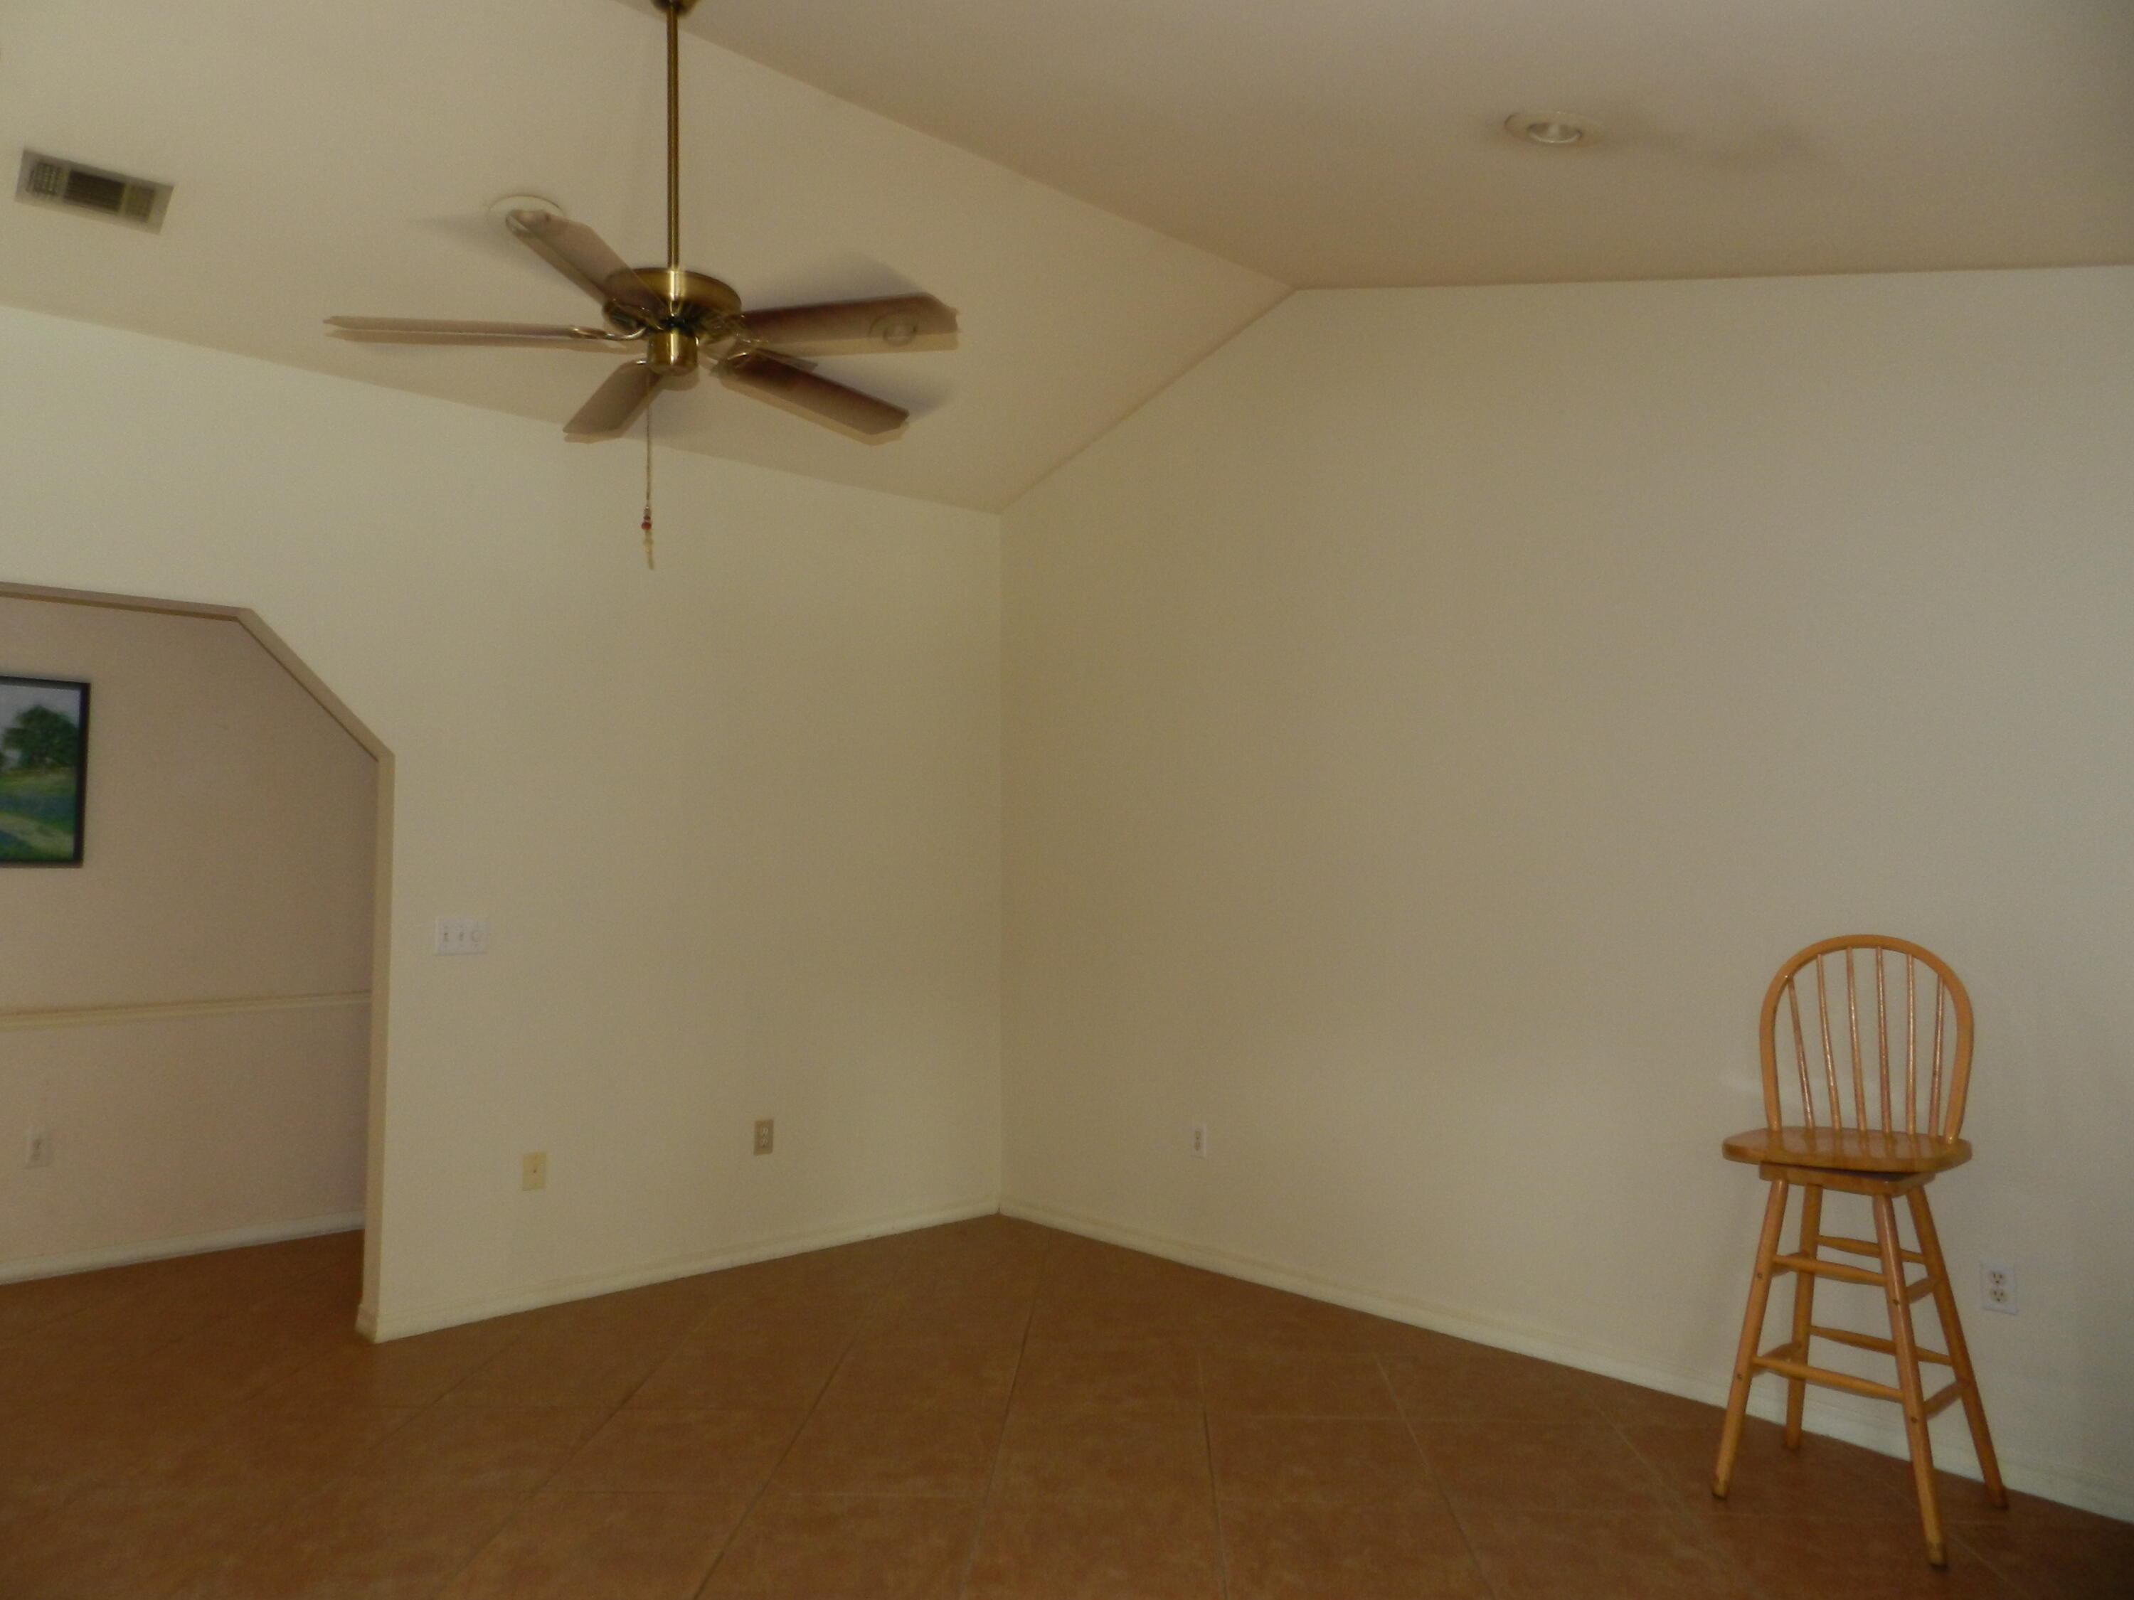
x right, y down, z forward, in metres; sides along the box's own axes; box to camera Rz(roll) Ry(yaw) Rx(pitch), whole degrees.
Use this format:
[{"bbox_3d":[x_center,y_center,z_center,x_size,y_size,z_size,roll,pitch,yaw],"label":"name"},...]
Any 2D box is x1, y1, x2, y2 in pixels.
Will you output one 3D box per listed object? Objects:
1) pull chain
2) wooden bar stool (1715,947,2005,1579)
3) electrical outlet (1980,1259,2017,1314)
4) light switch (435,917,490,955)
[{"bbox_3d":[-0.882,-0.664,2.990,0.028,0.360,0.024,3,-4,-41],"label":"pull chain"},{"bbox_3d":[1.740,0.924,3.150,0.502,1.226,0.509,-3,-4,39],"label":"wooden bar stool"},{"bbox_3d":[2.100,1.098,3.192,0.010,0.115,0.071,3,-4,-41],"label":"electrical outlet"},{"bbox_3d":[-1.906,0.428,4.468,0.163,0.115,0.017,3,-4,-41],"label":"light switch"}]

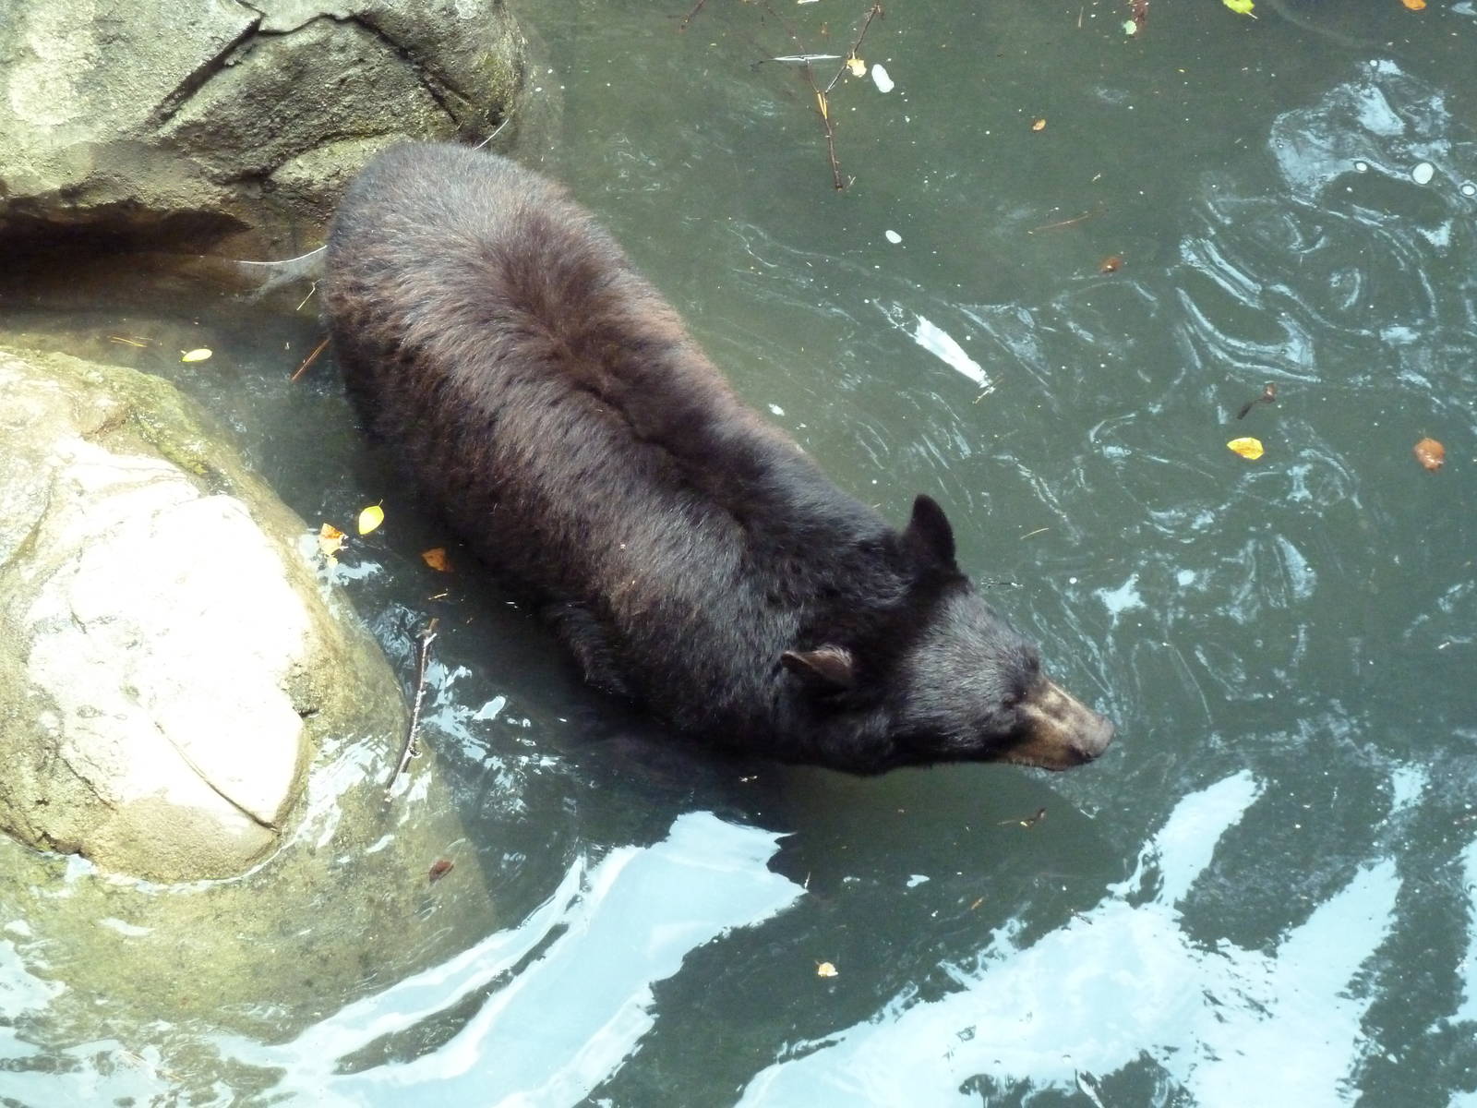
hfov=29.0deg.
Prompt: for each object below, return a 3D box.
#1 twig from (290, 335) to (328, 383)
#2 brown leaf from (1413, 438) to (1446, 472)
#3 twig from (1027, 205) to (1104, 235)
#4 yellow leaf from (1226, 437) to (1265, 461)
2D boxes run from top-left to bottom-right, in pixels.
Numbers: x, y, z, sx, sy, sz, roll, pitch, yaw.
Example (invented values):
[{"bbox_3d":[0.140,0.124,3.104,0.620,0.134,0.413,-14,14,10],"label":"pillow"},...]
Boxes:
[{"bbox_3d":[-0.730,-0.332,4.874,0.008,0.008,0.121,21,51,18],"label":"twig"},{"bbox_3d":[1.143,-0.164,4.723,0.048,0.015,0.072,-2,48,-2],"label":"brown leaf"},{"bbox_3d":[0.586,-0.594,5.110,0.160,0.006,0.015,-21,51,-18],"label":"twig"},{"bbox_3d":[0.841,-0.176,4.734,0.062,0.012,0.048,11,49,10],"label":"yellow leaf"}]

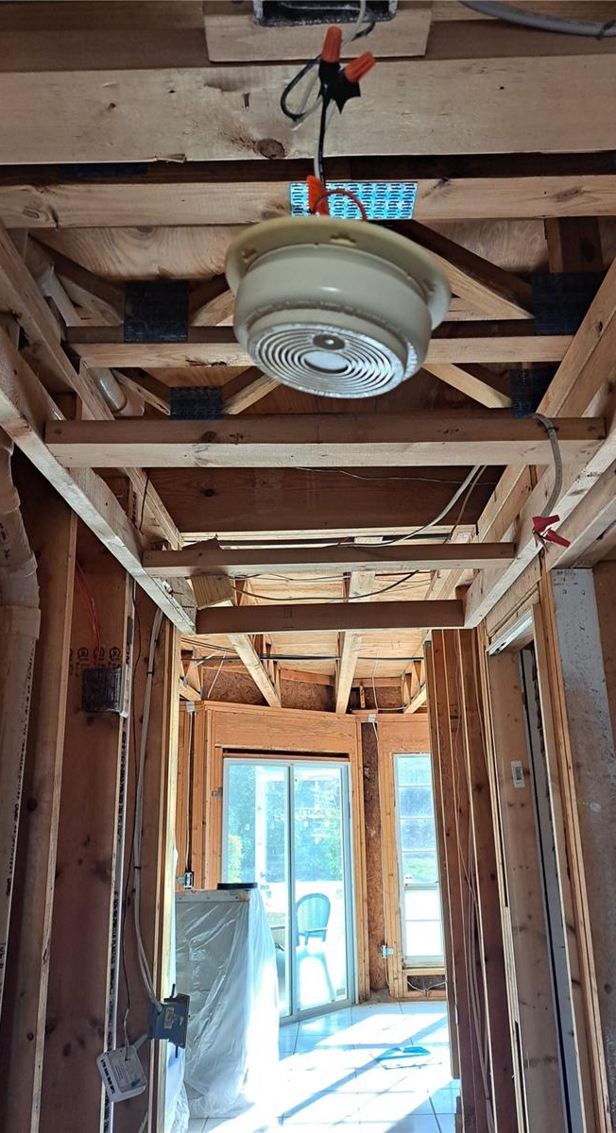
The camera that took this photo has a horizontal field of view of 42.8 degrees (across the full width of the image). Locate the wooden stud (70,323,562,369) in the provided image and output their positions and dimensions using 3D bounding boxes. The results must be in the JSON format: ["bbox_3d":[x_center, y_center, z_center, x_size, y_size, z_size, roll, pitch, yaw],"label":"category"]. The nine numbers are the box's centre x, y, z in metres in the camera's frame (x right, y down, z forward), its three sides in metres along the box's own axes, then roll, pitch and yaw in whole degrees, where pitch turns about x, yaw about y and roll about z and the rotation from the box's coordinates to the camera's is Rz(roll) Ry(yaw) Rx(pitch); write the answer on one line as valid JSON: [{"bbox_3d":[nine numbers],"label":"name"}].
[{"bbox_3d":[0.029,-0.418,1.483,0.945,0.038,0.089,-1,-17,0],"label":"wooden stud"}]

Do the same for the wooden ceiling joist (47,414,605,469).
[{"bbox_3d":[0.023,-0.186,1.192,0.815,0.038,0.089,0,-17,-1],"label":"wooden ceiling joist"}]

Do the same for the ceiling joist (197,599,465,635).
[{"bbox_3d":[0.067,0.164,2.458,0.818,0.089,0.038,-1,-17,1],"label":"ceiling joist"}]

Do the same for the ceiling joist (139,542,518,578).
[{"bbox_3d":[0.048,-0.013,1.775,0.818,0.038,0.089,-1,-17,1],"label":"ceiling joist"}]

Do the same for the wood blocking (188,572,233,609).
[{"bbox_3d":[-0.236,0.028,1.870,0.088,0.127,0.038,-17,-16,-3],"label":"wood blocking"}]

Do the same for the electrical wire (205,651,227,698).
[{"bbox_3d":[-0.757,0.885,6.440,0.160,0.370,0.060,-1,-17,1],"label":"electrical wire"}]

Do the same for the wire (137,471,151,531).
[{"bbox_3d":[-0.406,-0.165,1.951,0.020,0.190,0.030,-1,-17,1],"label":"wire"}]

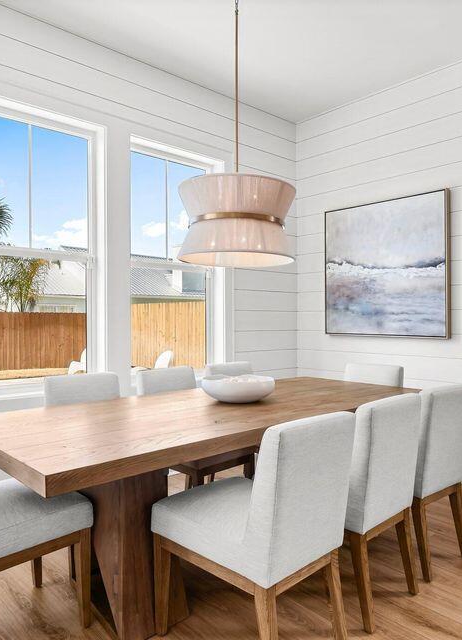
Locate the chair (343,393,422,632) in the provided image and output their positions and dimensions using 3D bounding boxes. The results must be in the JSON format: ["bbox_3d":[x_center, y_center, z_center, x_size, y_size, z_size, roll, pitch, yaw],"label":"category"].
[{"bbox_3d":[0.448,0.735,1.960,0.425,0.850,0.590,0,0,-44],"label":"chair"}]

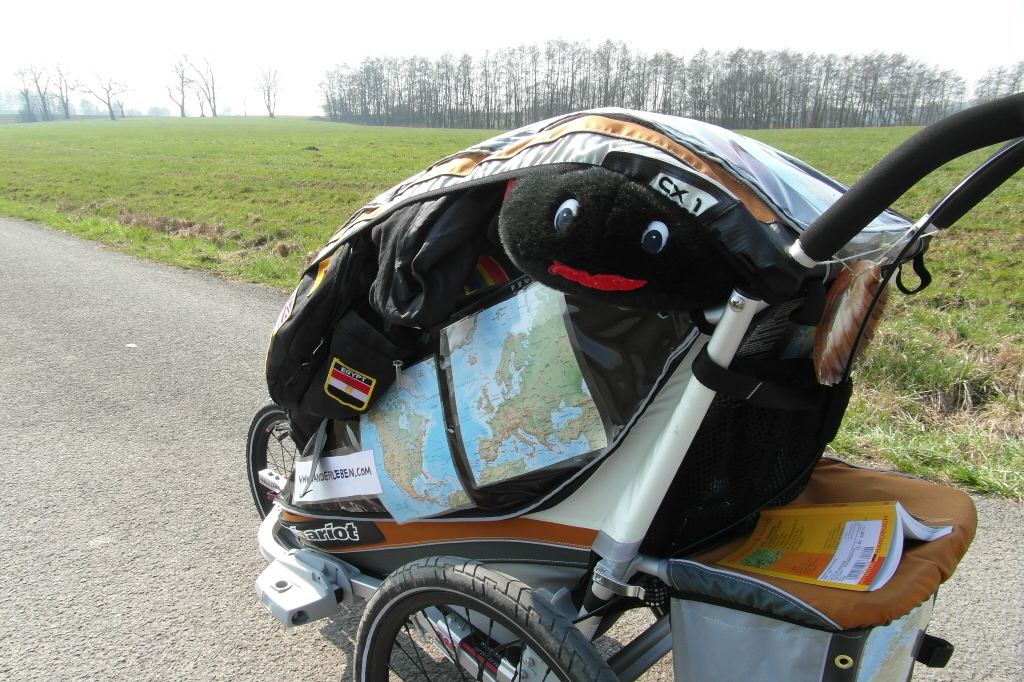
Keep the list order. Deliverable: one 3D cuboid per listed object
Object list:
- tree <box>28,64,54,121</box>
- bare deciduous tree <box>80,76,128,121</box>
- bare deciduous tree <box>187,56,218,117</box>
[{"bbox_3d":[-92.775,-48.934,140.000,4.500,10.800,4.300,-11,20,-30],"label":"tree"},{"bbox_3d":[-74.613,-44.363,130.000,8.200,7.973,6.800,-9,20,-27],"label":"bare deciduous tree"},{"bbox_3d":[-63.208,-51.898,145.000,5.700,11.929,5.000,-7,19,-21],"label":"bare deciduous tree"}]

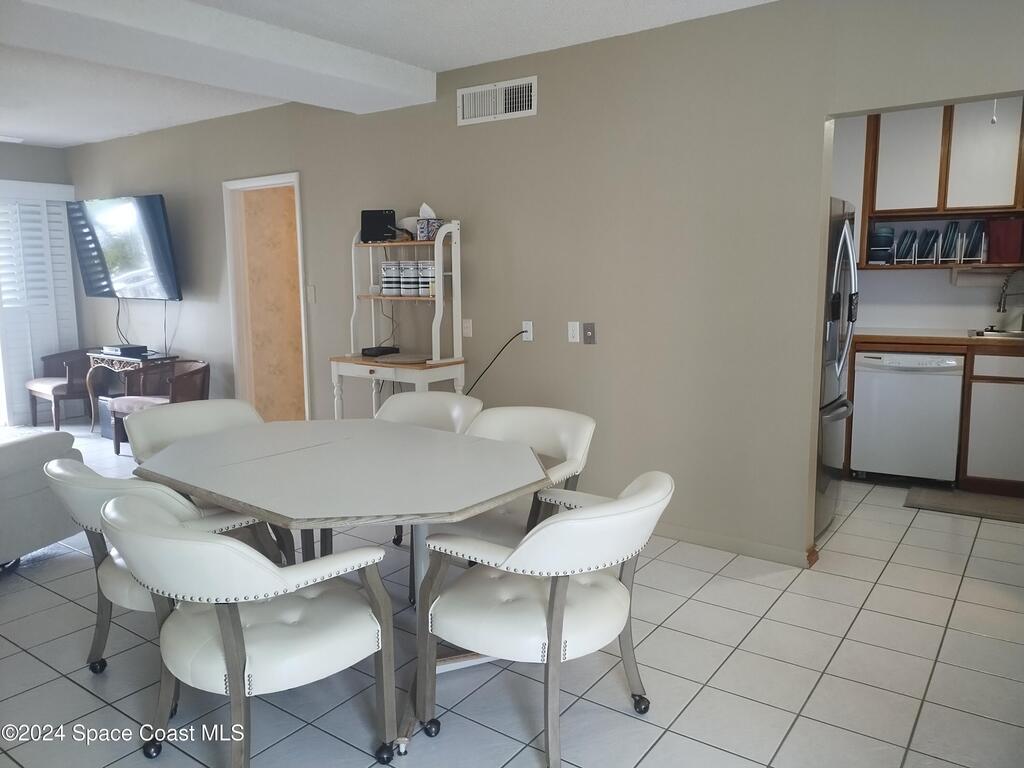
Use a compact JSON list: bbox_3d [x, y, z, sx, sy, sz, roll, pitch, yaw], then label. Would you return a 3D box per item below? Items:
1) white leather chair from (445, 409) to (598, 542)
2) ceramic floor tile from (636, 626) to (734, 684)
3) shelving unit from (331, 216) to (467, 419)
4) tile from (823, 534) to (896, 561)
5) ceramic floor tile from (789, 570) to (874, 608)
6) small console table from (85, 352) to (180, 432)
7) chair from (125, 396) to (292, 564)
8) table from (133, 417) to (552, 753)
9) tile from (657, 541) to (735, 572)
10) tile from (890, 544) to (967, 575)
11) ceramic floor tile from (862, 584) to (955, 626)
[{"bbox_3d":[0.039,0.519,3.076,0.610,0.785,0.630,4,9,33],"label":"white leather chair"},{"bbox_3d":[0.608,0.971,2.654,0.297,0.010,0.297,5,10,36],"label":"ceramic floor tile"},{"bbox_3d":[-0.712,-0.125,4.560,0.785,1.703,0.374,5,10,36],"label":"shelving unit"},{"bbox_3d":[1.736,0.813,3.675,0.297,0.010,0.297,5,10,36],"label":"tile"},{"bbox_3d":[1.381,0.885,3.196,0.297,0.010,0.297,5,10,36],"label":"ceramic floor tile"},{"bbox_3d":[-3.422,0.112,6.676,1.012,0.740,0.308,5,10,36],"label":"small console table"},{"bbox_3d":[-1.338,0.521,3.277,0.610,0.794,0.634,-6,10,-35],"label":"chair"},{"bbox_3d":[-0.594,0.614,2.599,1.540,0.747,1.040,6,10,39],"label":"table"},{"bbox_3d":[0.903,0.850,3.574,0.297,0.010,0.297,5,10,36],"label":"tile"},{"bbox_3d":[2.006,0.847,3.549,0.301,0.010,0.301,5,10,36],"label":"tile"},{"bbox_3d":[1.646,0.922,3.069,0.302,0.010,0.302,6,10,35],"label":"ceramic floor tile"}]

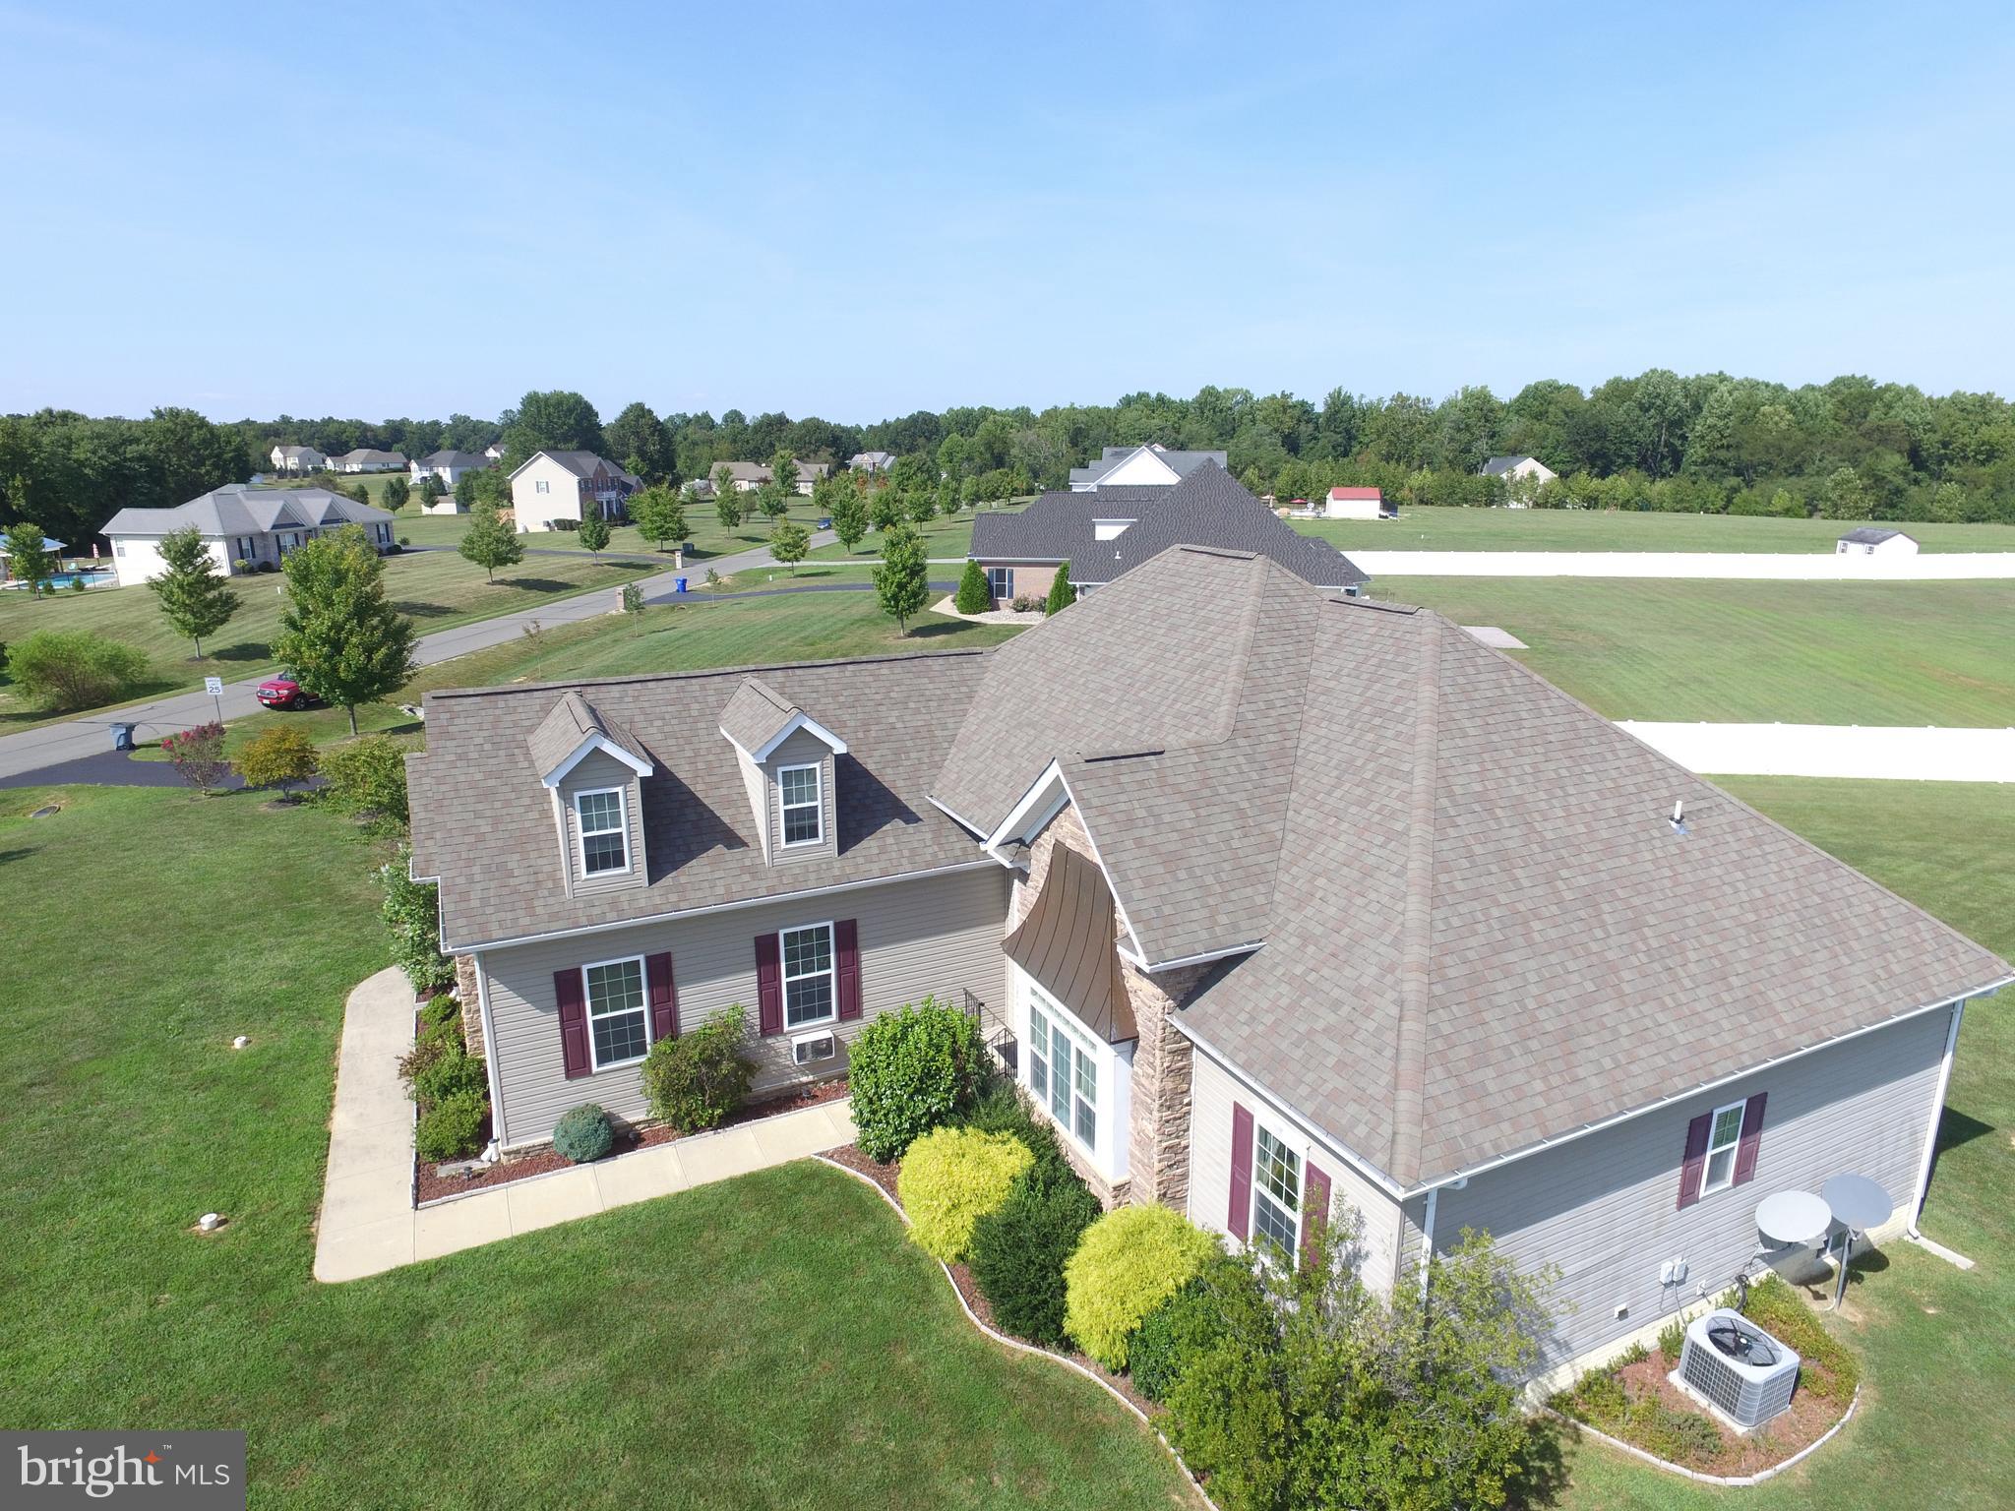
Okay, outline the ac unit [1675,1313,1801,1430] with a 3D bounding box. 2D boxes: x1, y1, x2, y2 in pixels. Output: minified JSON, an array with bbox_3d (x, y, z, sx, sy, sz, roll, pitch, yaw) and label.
[{"bbox_3d":[7.896,6.609,12.582,0.810,0.570,0.810,-7,16,-25],"label":"ac unit"}]

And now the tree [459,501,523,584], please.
[{"bbox_3d":[-40.277,-16.444,90.085,5.200,6.250,5.200,-7,16,-25],"label":"tree"}]

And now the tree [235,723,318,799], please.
[{"bbox_3d":[-23.076,0.233,36.510,2.300,2.400,2.300,0,15,0],"label":"tree"}]

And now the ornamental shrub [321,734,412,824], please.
[{"bbox_3d":[-19.694,0.510,35.529,2.600,2.350,2.600,0,15,0],"label":"ornamental shrub"}]

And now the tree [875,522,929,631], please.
[{"bbox_3d":[-5.817,-9.673,64.011,3.150,6.050,3.150,0,14,0],"label":"tree"}]

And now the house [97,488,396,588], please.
[{"bbox_3d":[-67.889,-21.095,106.536,11.040,7.490,24.560,1,15,3],"label":"house"}]

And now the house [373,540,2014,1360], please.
[{"bbox_3d":[1.076,1.489,19.215,19.440,9.140,17.720,-7,16,-25],"label":"house"}]

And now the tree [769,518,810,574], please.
[{"bbox_3d":[-17.639,-16.838,94.282,3.300,4.500,3.300,0,15,0],"label":"tree"}]

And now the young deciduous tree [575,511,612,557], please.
[{"bbox_3d":[-36.594,-19.264,102.699,3.000,4.600,3.000,0,15,0],"label":"young deciduous tree"}]

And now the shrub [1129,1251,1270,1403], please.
[{"bbox_3d":[2.043,6.100,12.503,1.450,1.320,1.450,0,14,0],"label":"shrub"}]

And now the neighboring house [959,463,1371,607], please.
[{"bbox_3d":[8.564,-13.064,70.541,22.520,9.500,23.580,1,15,5],"label":"neighboring house"}]

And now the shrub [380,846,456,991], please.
[{"bbox_3d":[-10.541,3.022,21.027,1.400,2.500,1.400,-7,16,-25],"label":"shrub"}]

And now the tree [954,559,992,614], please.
[{"bbox_3d":[-2.014,-10.162,70.112,2.150,3.420,2.150,0,14,0],"label":"tree"}]

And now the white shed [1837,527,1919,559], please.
[{"bbox_3d":[74.346,-17.685,99.577,3.217,3.063,5.599,1,15,5],"label":"white shed"}]

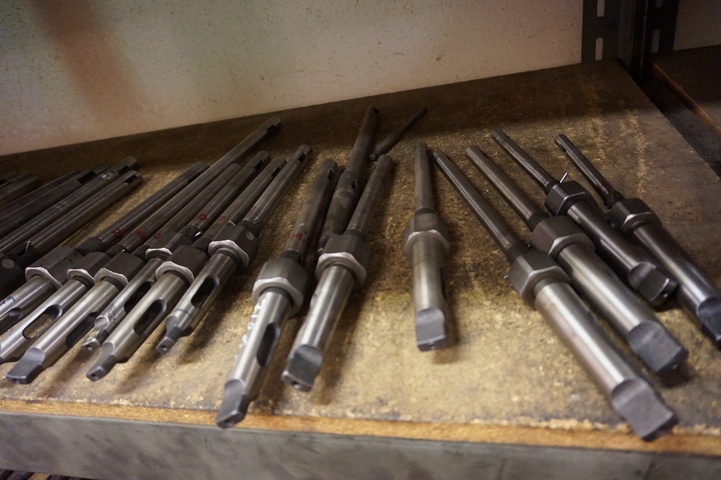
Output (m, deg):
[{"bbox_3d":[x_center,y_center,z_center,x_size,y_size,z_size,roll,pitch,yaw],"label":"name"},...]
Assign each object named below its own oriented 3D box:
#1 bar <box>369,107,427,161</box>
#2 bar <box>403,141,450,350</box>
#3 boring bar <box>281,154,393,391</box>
[{"bbox_3d":[0.070,-0.185,0.809,0.014,0.014,0.208,7,37,32],"label":"bar"},{"bbox_3d":[0.072,-0.032,0.534,0.046,0.043,0.432,-8,29,11],"label":"bar"},{"bbox_3d":[-0.004,-0.005,0.516,0.049,0.046,0.412,-5,30,16],"label":"boring bar"}]

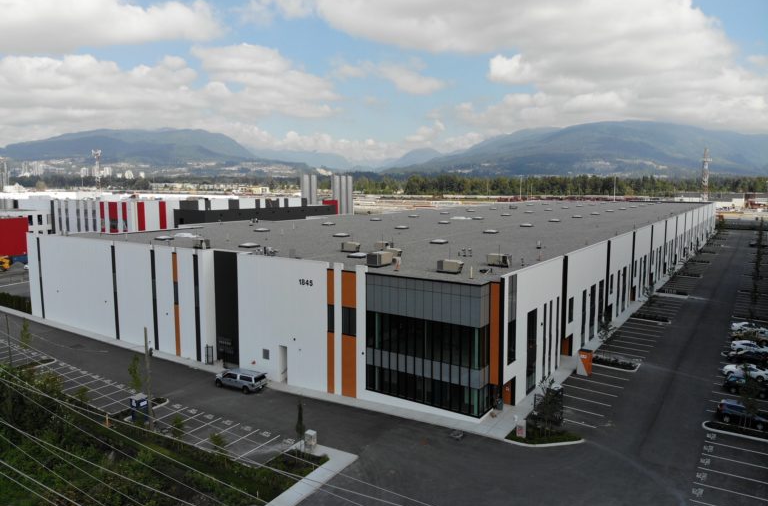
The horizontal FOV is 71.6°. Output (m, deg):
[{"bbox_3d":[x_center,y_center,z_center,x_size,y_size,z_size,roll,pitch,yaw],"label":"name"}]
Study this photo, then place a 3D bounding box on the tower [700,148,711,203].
[{"bbox_3d":[278.723,-64.546,463.216,6.500,51.710,6.000,5,9,35],"label":"tower"}]

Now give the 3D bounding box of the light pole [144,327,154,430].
[{"bbox_3d":[-19.640,10.541,44.471,0.360,8.820,0.360,5,9,35],"label":"light pole"}]

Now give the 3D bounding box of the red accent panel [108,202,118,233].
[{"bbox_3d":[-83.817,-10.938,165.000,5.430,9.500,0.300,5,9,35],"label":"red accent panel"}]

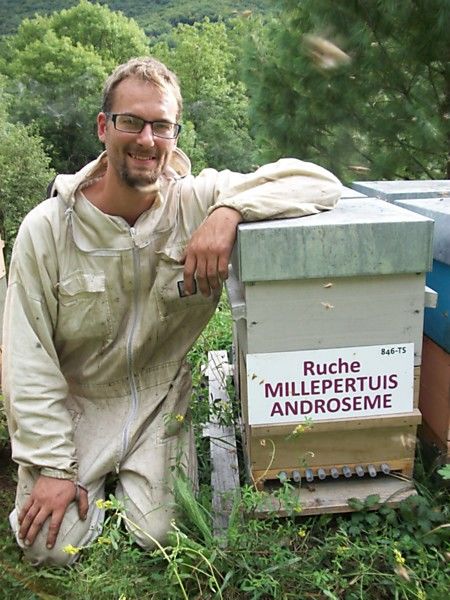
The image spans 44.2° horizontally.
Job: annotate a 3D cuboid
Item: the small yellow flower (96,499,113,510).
[{"bbox_3d":[-0.224,0.380,1.030,0.028,0.021,0.025,-3,17,0],"label":"small yellow flower"}]

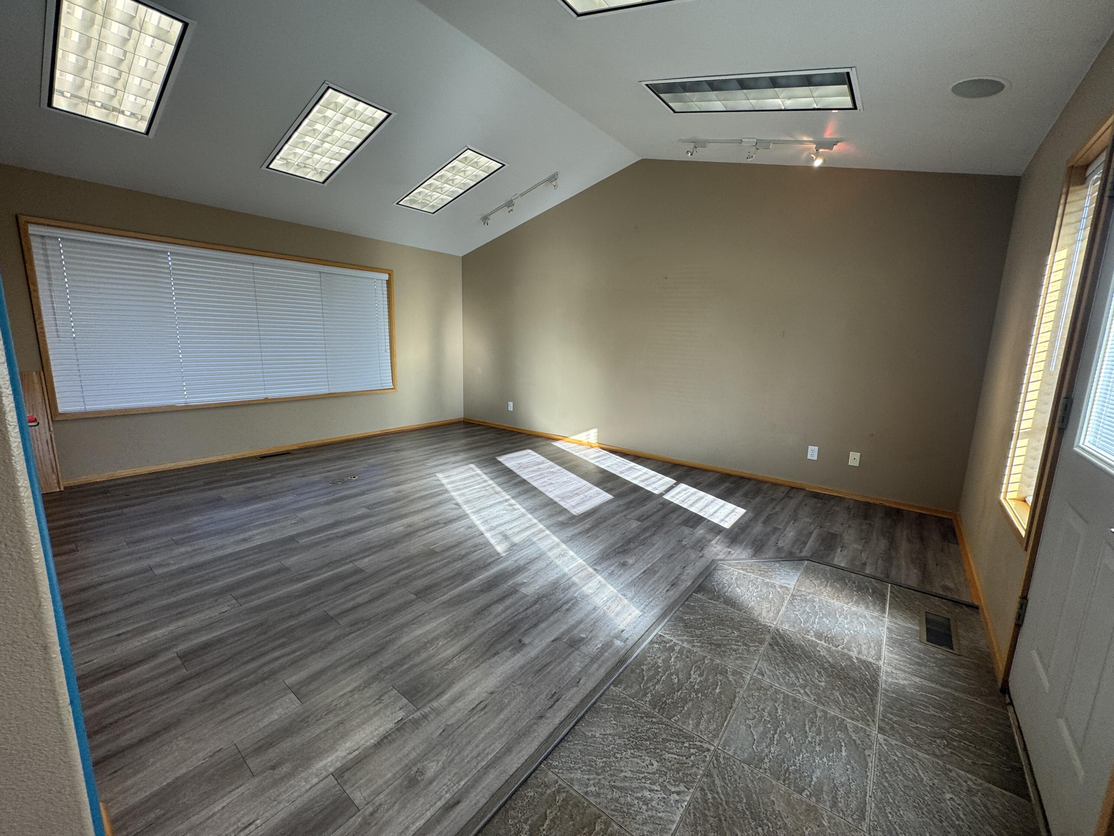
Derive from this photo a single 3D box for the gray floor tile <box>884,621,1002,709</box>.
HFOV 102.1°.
[{"bbox_3d":[1.597,1.018,1.896,0.346,0.020,0.398,9,12,37],"label":"gray floor tile"}]

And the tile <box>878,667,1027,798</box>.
[{"bbox_3d":[1.349,1.067,1.578,0.346,0.020,0.398,9,12,37],"label":"tile"}]

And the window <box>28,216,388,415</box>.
[{"bbox_3d":[-3.031,-0.915,4.626,0.060,1.527,3.052,9,12,37],"label":"window"}]

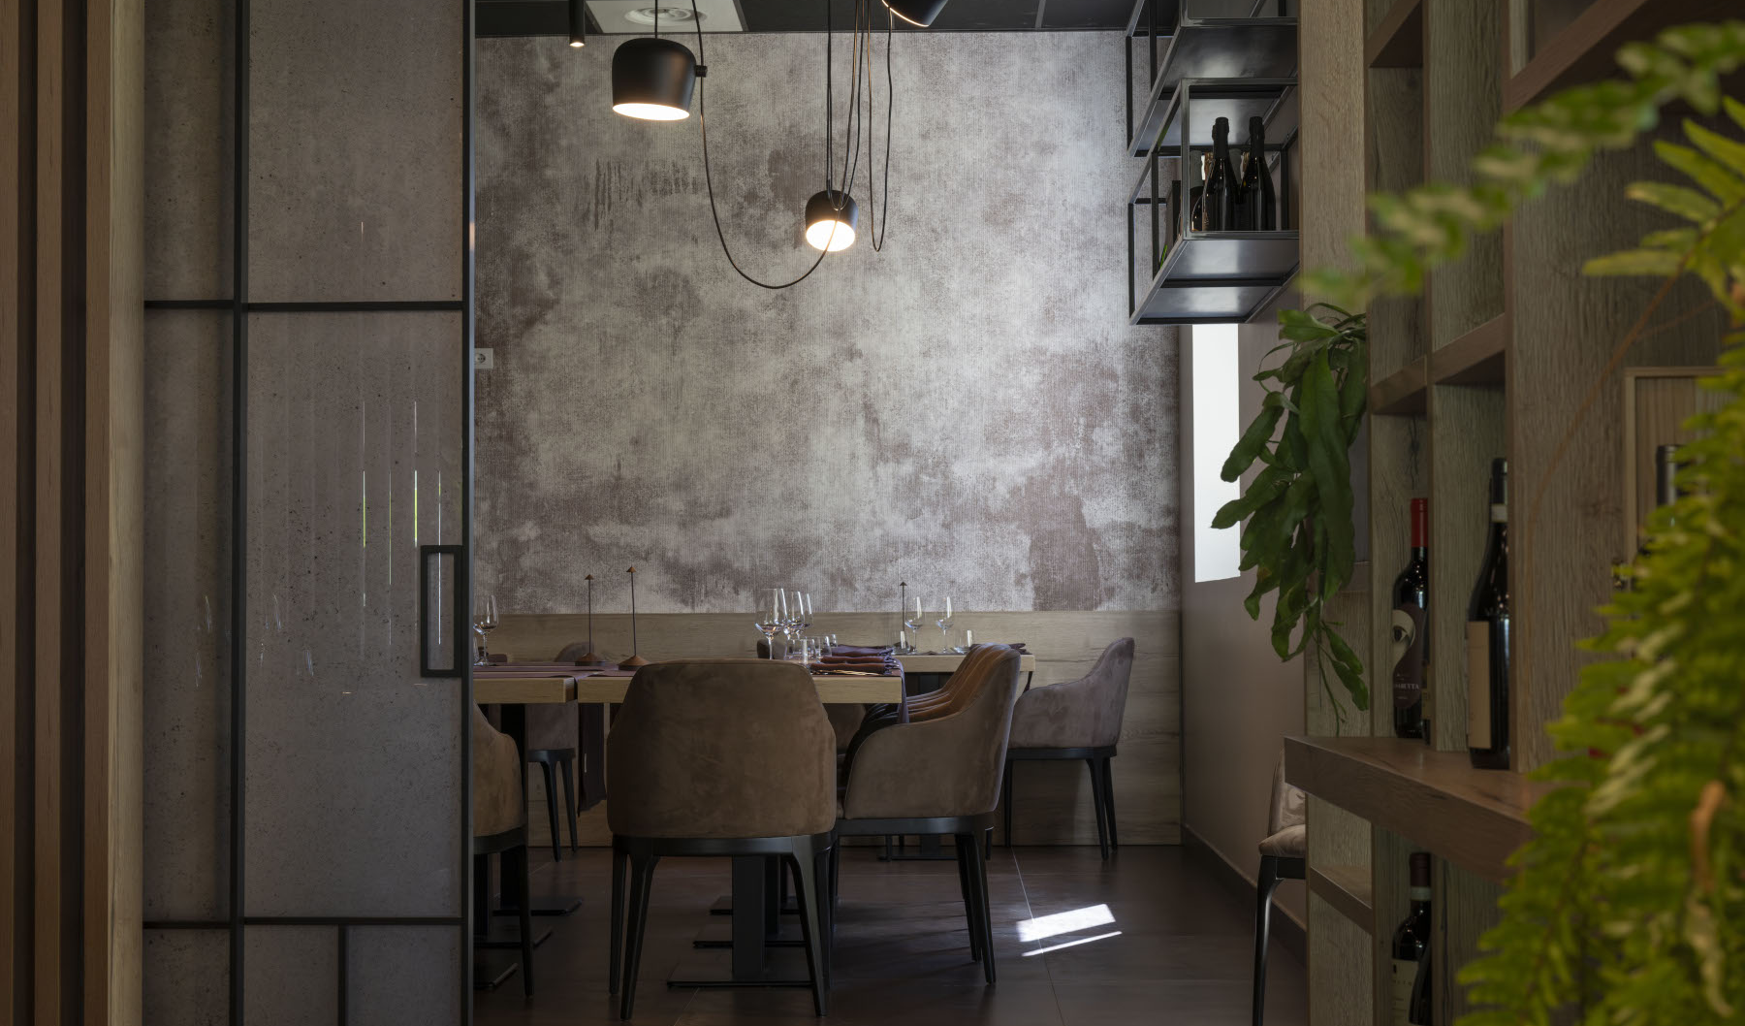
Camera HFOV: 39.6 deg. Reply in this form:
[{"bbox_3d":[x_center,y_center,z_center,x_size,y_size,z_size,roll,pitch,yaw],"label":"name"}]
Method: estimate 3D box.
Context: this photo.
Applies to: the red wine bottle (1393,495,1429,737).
[{"bbox_3d":[0.666,0.127,2.934,0.074,0.296,0.074,-2,-3,32],"label":"red wine bottle"}]

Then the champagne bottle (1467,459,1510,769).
[{"bbox_3d":[0.634,0.098,2.431,0.079,0.312,0.079,1,-3,-30],"label":"champagne bottle"}]

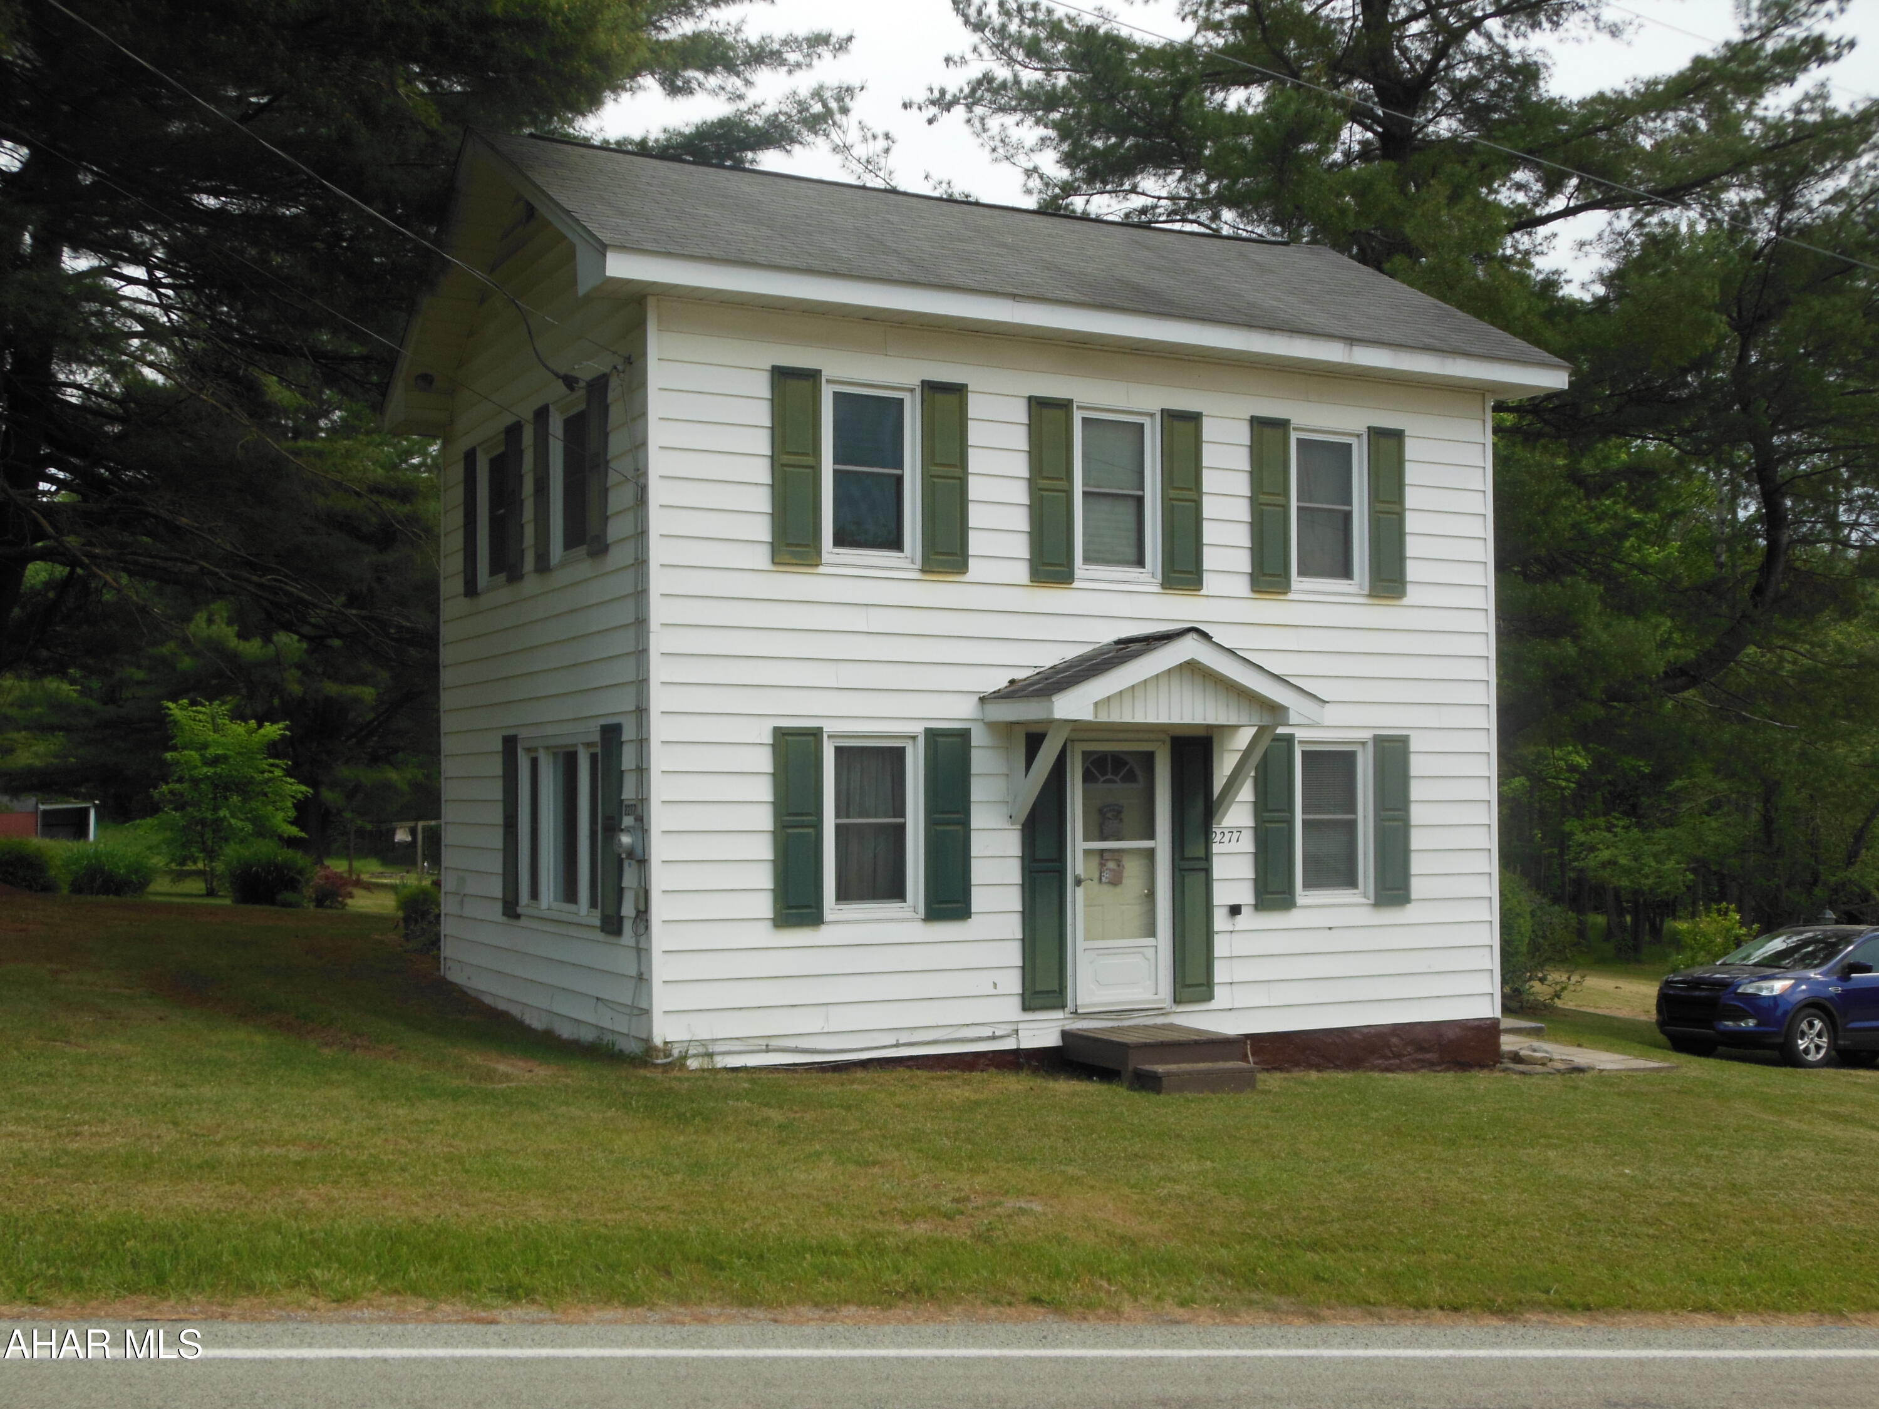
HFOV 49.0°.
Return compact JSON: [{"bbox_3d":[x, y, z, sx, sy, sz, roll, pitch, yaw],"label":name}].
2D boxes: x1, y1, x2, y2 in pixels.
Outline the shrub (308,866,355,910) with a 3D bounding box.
[{"bbox_3d":[-8.358,2.511,28.400,0.647,0.637,0.614,1,-3,-16],"label":"shrub"}]

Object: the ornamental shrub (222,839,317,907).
[{"bbox_3d":[-9.259,2.333,28.500,1.298,0.913,1.233,1,-3,-18],"label":"ornamental shrub"}]

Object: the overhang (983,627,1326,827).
[{"bbox_3d":[1.614,0.180,15.350,2.405,1.430,1.015,1,-3,-27],"label":"overhang"}]

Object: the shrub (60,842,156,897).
[{"bbox_3d":[-11.571,2.303,28.700,1.348,0.786,1.213,1,-3,-22],"label":"shrub"}]

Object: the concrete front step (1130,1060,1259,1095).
[{"bbox_3d":[1.842,2.671,14.736,0.855,0.165,0.305,1,-3,-27],"label":"concrete front step"}]

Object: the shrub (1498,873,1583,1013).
[{"bbox_3d":[6.161,2.513,22.000,1.347,1.534,1.279,-1,-3,16],"label":"shrub"}]

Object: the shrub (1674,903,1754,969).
[{"bbox_3d":[12.624,3.827,33.500,1.383,1.192,1.314,-1,-3,21],"label":"shrub"}]

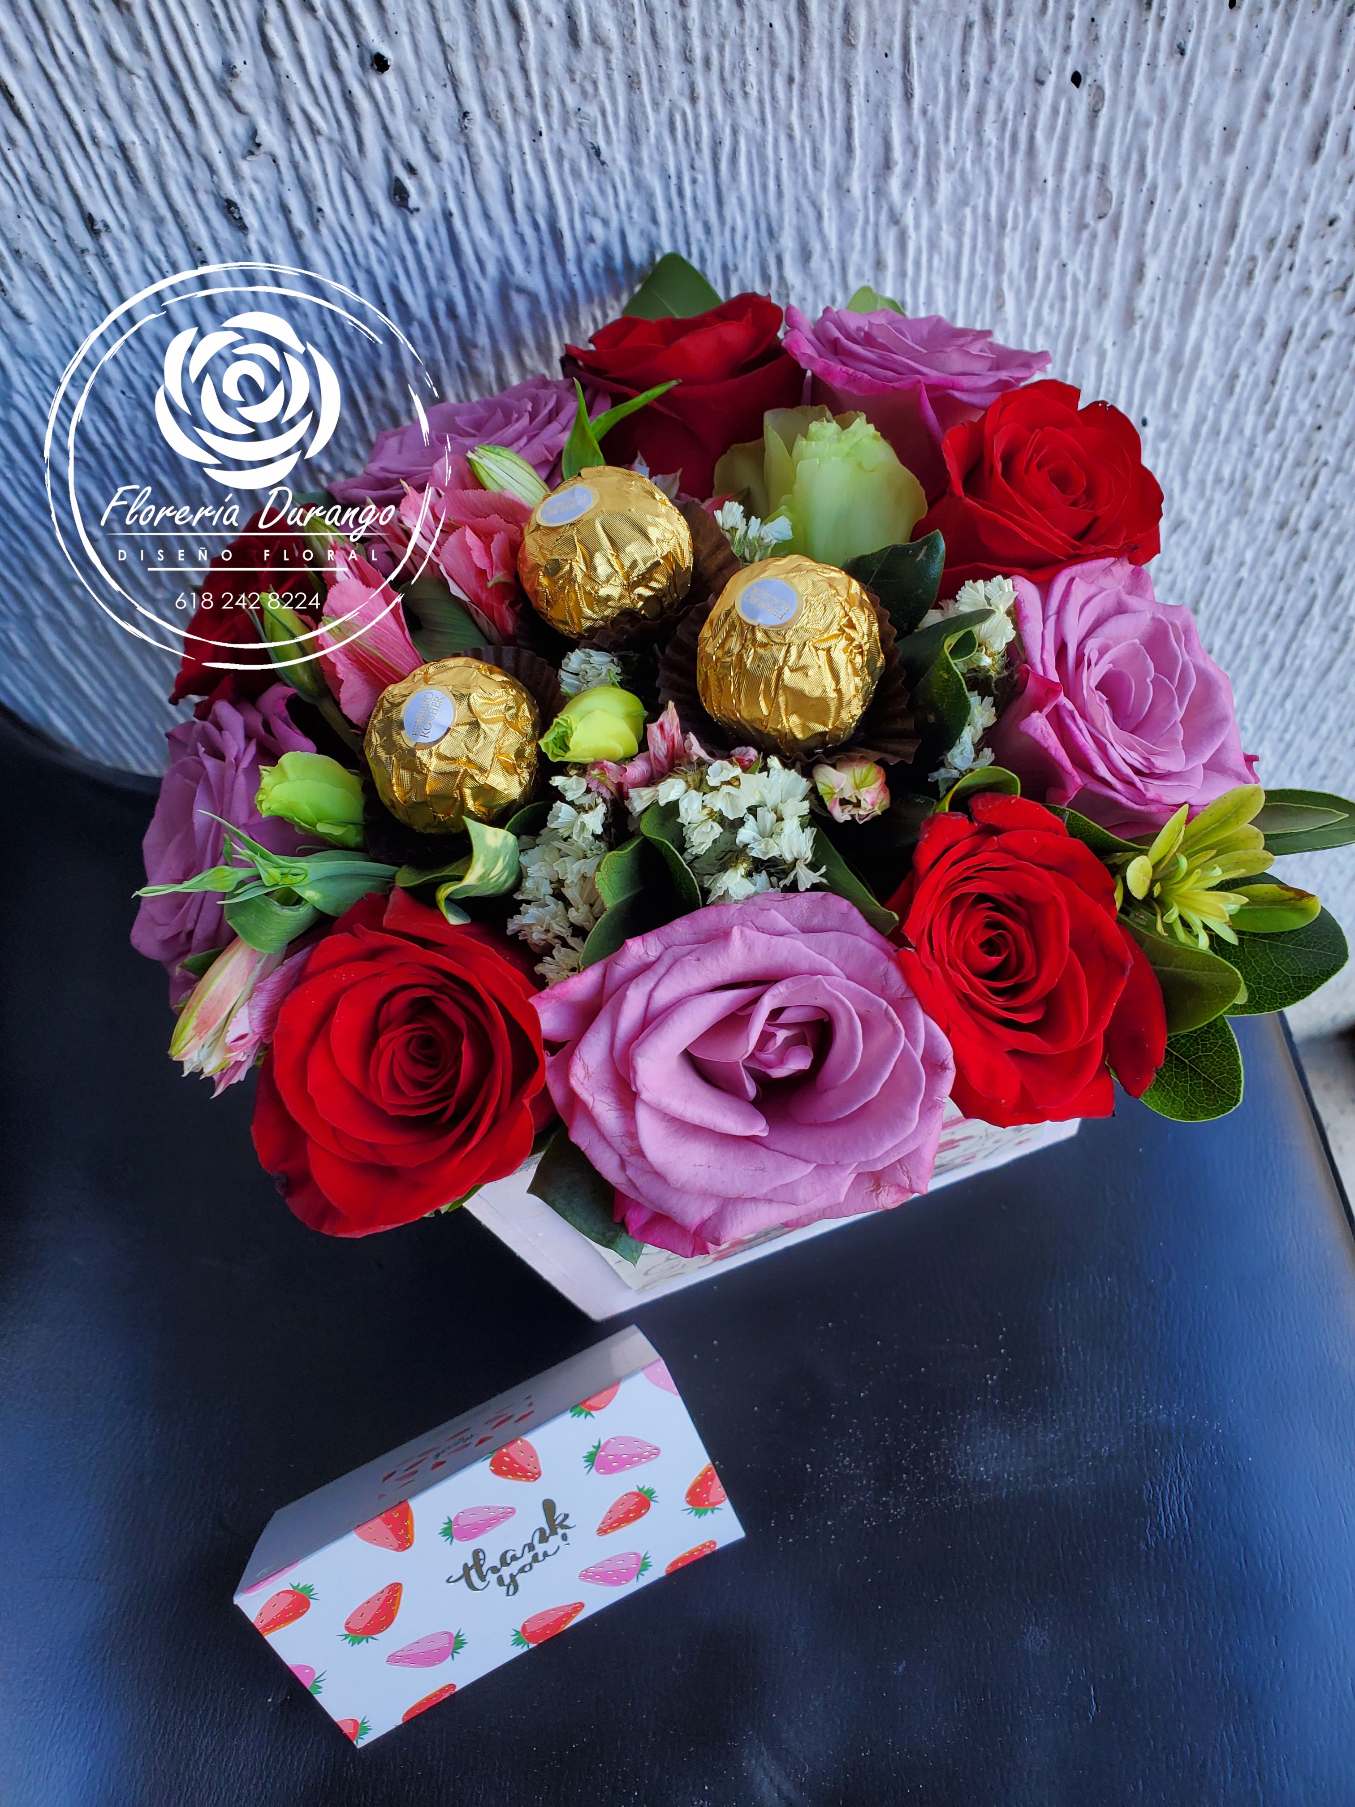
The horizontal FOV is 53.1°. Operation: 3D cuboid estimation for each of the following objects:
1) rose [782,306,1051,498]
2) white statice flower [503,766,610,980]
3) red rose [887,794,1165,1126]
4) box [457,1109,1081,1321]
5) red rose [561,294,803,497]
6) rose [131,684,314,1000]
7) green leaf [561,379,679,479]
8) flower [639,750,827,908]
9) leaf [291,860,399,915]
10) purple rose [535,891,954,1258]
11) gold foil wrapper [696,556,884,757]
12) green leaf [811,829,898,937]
[{"bbox_3d":[0.049,-0.102,0.280,0.053,0.043,0.053,-3,43,5],"label":"rose"},{"bbox_3d":[-0.021,-0.005,0.240,0.017,0.022,0.031,-4,61,8],"label":"white statice flower"},{"bbox_3d":[0.069,0.011,0.270,0.057,0.048,0.062,0,78,18],"label":"red rose"},{"bbox_3d":[0.014,0.008,0.349,0.135,0.092,0.135,-20,59,-2],"label":"box"},{"bbox_3d":[0.001,-0.105,0.288,0.051,0.043,0.051,-6,43,10],"label":"red rose"},{"bbox_3d":[-0.088,-0.013,0.272,0.050,0.038,0.057,0,93,46],"label":"rose"},{"bbox_3d":[-0.011,-0.091,0.262,0.022,0.021,0.009,-4,61,8],"label":"green leaf"},{"bbox_3d":[0.009,-0.013,0.240,0.033,0.020,0.021,-3,59,5],"label":"flower"},{"bbox_3d":[-0.059,-0.003,0.239,0.019,0.006,0.009,-4,61,8],"label":"leaf"},{"bbox_3d":[0.012,0.032,0.251,0.075,0.052,0.070,0,76,-2],"label":"purple rose"},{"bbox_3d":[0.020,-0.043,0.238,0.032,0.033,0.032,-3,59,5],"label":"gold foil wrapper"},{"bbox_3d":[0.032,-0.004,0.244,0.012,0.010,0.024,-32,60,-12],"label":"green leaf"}]

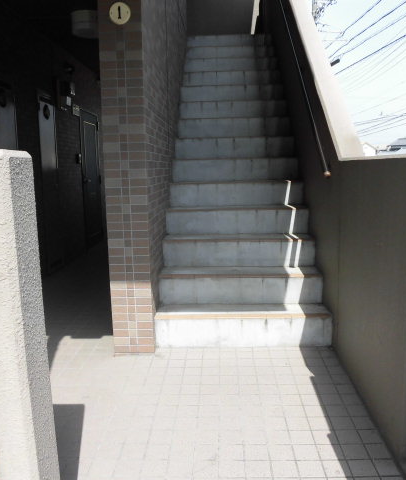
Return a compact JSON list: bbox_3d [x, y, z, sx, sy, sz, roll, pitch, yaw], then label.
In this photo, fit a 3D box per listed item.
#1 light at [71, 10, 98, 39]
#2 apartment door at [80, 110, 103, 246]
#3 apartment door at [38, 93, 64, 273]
[{"bbox_3d":[-1.097,-2.069,4.271,0.333,0.170,0.333,-1,10,3],"label":"light"},{"bbox_3d":[-1.651,-0.915,6.610,0.071,1.949,0.899,-1,10,3],"label":"apartment door"},{"bbox_3d":[-1.718,-0.631,5.010,0.071,1.929,0.515,-1,10,3],"label":"apartment door"}]

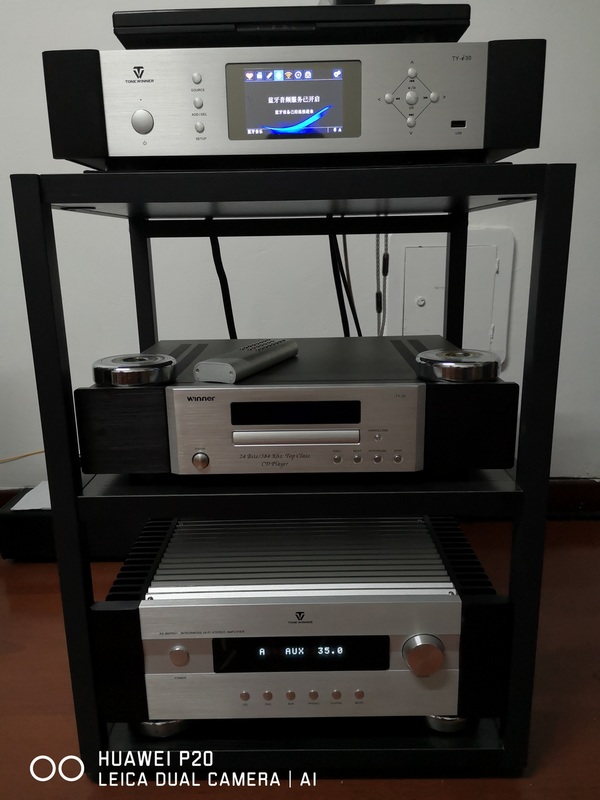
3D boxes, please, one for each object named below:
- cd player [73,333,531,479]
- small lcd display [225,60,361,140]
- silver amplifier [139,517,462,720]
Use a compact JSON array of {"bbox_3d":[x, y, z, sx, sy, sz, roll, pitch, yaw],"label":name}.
[{"bbox_3d":[-0.002,-0.006,0.767,0.430,0.096,0.323,-1,14,1],"label":"cd player"},{"bbox_3d":[-0.005,-0.261,0.546,0.115,0.061,0.015,-1,14,1],"label":"small lcd display"},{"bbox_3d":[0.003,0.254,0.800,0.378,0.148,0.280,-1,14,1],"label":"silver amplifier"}]

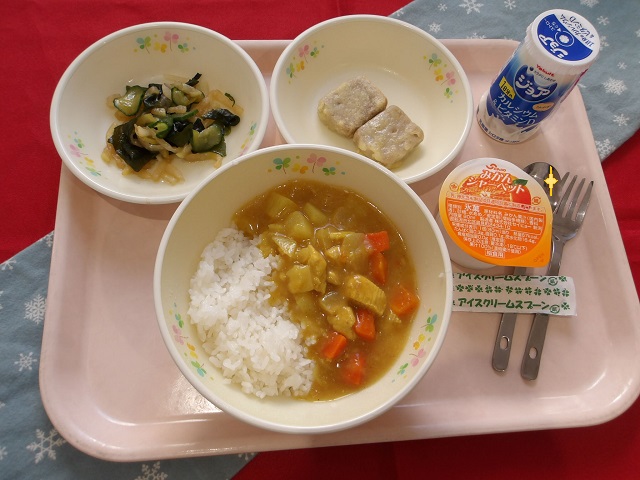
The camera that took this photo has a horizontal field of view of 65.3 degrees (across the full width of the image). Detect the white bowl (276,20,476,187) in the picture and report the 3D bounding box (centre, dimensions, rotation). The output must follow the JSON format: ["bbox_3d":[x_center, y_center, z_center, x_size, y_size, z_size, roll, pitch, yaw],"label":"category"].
[{"bbox_3d":[0.035,-0.093,0.369,0.142,0.046,0.142,0,70,-4],"label":"white bowl"}]

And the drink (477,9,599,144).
[{"bbox_3d":[0.154,-0.114,0.361,0.051,0.090,0.051,1,70,-4],"label":"drink"}]

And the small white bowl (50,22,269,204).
[{"bbox_3d":[-0.107,-0.081,0.354,0.142,0.046,0.142,0,70,-4],"label":"small white bowl"}]

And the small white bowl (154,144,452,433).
[{"bbox_3d":[-0.010,0.029,0.312,0.169,0.061,0.169,1,70,-4],"label":"small white bowl"}]

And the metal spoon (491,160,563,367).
[{"bbox_3d":[0.145,0.013,0.353,0.034,0.018,0.163,18,70,2],"label":"metal spoon"}]

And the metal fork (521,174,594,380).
[{"bbox_3d":[0.166,0.023,0.351,0.023,0.018,0.155,21,70,4],"label":"metal fork"}]

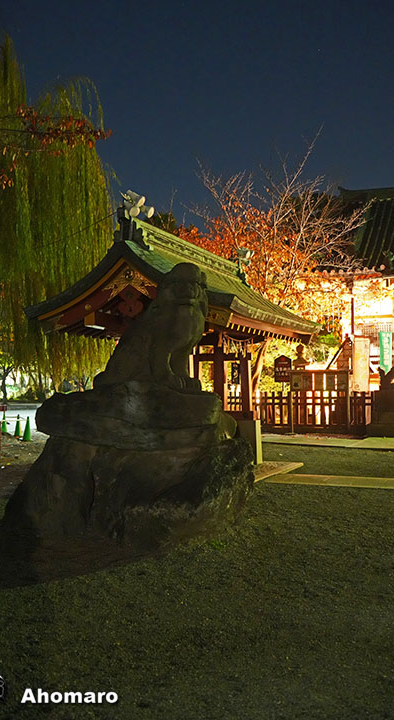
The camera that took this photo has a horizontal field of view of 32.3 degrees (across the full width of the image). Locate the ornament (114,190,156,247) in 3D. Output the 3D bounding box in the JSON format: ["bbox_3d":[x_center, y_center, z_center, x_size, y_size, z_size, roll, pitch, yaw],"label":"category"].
[{"bbox_3d":[-0.933,-2.112,10.150,0.560,0.820,0.400,-1,-3,24],"label":"ornament"}]

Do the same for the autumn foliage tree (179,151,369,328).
[{"bbox_3d":[2.400,-2.108,22.103,6.000,8.700,5.500,0,-2,0],"label":"autumn foliage tree"}]

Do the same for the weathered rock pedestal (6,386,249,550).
[{"bbox_3d":[-0.649,1.036,7.547,2.200,1.540,1.950,-1,-3,24],"label":"weathered rock pedestal"}]

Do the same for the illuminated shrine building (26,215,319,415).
[{"bbox_3d":[-0.072,-0.093,12.051,3.600,4.150,4.750,-1,-3,24],"label":"illuminated shrine building"}]

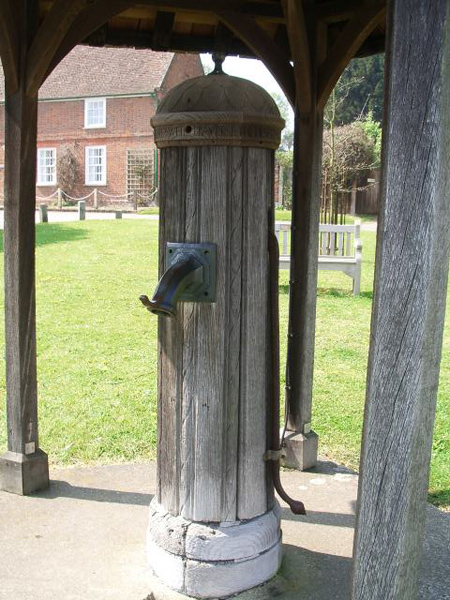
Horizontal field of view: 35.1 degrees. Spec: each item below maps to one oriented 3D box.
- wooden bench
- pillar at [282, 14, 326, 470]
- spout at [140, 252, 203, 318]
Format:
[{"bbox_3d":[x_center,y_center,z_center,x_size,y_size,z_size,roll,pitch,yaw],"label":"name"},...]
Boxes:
[{"bbox_3d":[0.770,-0.555,8.900,1.800,0.900,0.600,2,10,8],"label":"wooden bench"},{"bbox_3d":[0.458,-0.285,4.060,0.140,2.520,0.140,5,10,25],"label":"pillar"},{"bbox_3d":[-0.201,-0.053,2.535,0.125,0.215,0.280,6,11,27],"label":"spout"}]

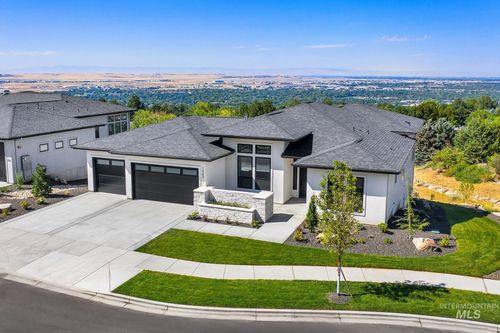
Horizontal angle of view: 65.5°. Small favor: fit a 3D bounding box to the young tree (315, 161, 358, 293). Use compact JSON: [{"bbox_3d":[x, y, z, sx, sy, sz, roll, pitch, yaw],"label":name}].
[{"bbox_3d":[3.372,2.440,14.701,1.550,5.410,1.550,0,13,0],"label":"young tree"}]

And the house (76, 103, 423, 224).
[{"bbox_3d":[1.363,-2.073,32.313,23.000,6.300,20.300,5,14,21],"label":"house"}]

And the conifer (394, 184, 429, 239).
[{"bbox_3d":[8.531,2.340,20.499,1.690,2.780,1.600,0,13,0],"label":"conifer"}]

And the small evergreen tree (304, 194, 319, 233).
[{"bbox_3d":[3.357,2.538,21.128,0.710,2.060,0.710,0,13,0],"label":"small evergreen tree"}]

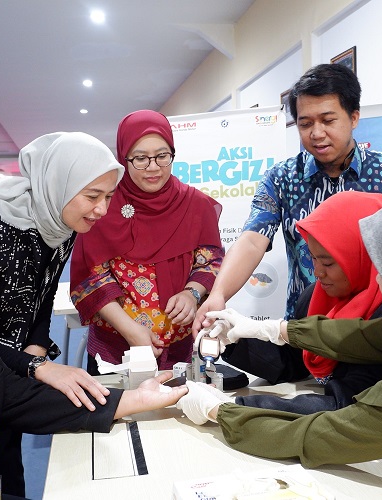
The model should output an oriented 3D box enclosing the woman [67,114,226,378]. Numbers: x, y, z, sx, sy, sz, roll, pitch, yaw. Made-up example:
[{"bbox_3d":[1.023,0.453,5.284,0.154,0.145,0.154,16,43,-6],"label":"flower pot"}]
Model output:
[{"bbox_3d":[-0.138,0.325,1.920,0.500,1.510,0.420,-2,4,-10],"label":"woman"}]

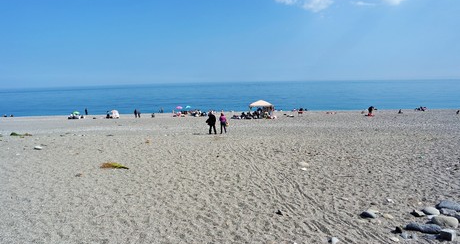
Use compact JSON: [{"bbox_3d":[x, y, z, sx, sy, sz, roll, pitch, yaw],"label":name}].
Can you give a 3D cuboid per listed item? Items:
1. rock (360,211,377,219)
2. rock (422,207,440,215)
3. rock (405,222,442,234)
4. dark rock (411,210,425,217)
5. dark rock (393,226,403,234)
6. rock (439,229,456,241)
[{"bbox_3d":[3.356,2.262,7.424,0.349,0.146,0.244,2,8,25],"label":"rock"},{"bbox_3d":[4.970,2.205,7.561,0.372,0.172,0.242,4,9,35],"label":"rock"},{"bbox_3d":[4.184,2.304,6.648,0.679,0.166,0.258,2,8,22],"label":"rock"},{"bbox_3d":[4.601,2.242,7.495,0.295,0.125,0.206,4,9,35],"label":"dark rock"},{"bbox_3d":[3.639,2.340,6.629,0.167,0.120,0.134,3,8,30],"label":"dark rock"},{"bbox_3d":[4.492,2.341,6.327,0.277,0.137,0.180,5,9,38],"label":"rock"}]

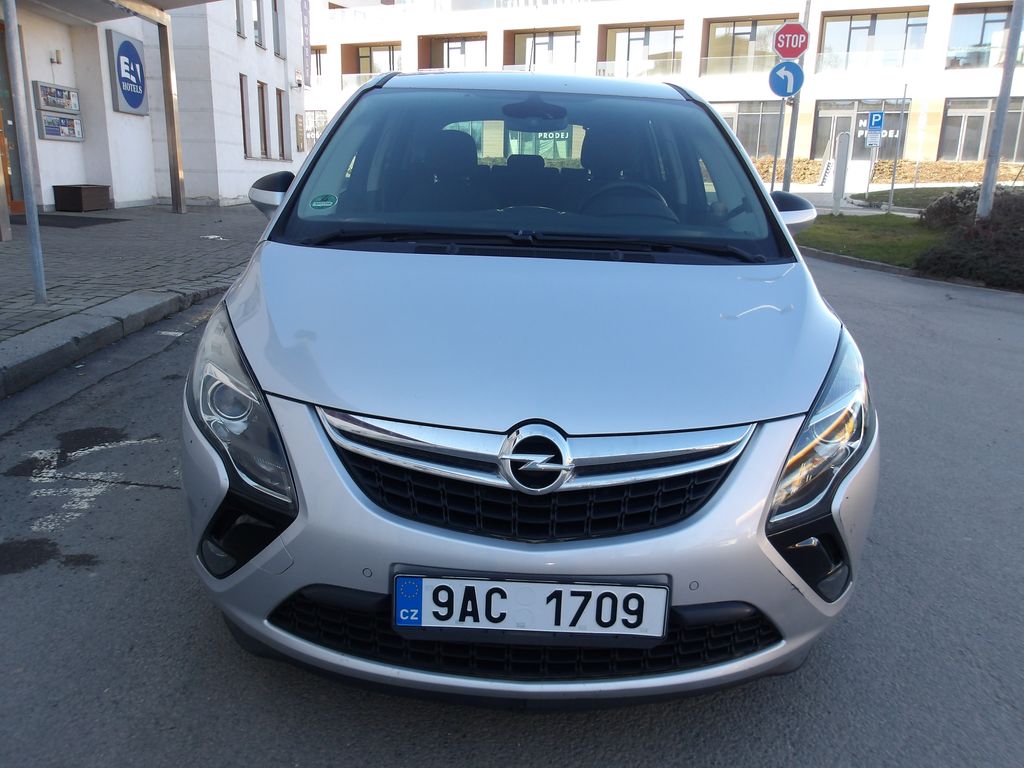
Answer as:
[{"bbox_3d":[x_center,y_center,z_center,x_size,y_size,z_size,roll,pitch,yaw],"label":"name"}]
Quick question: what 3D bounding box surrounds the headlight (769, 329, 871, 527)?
[{"bbox_3d":[0.720,0.077,1.887,0.365,0.380,0.540,2,14,1],"label":"headlight"}]

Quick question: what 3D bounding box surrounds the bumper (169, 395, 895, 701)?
[{"bbox_3d":[0.037,0.308,1.831,1.800,0.590,0.630,2,14,1],"label":"bumper"}]

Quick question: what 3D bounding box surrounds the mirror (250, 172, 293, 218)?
[{"bbox_3d":[-0.850,-0.697,2.959,0.250,0.190,0.170,2,14,1],"label":"mirror"}]

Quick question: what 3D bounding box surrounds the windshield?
[{"bbox_3d":[0.067,-0.739,2.618,1.550,0.170,1.090,2,46,1],"label":"windshield"}]

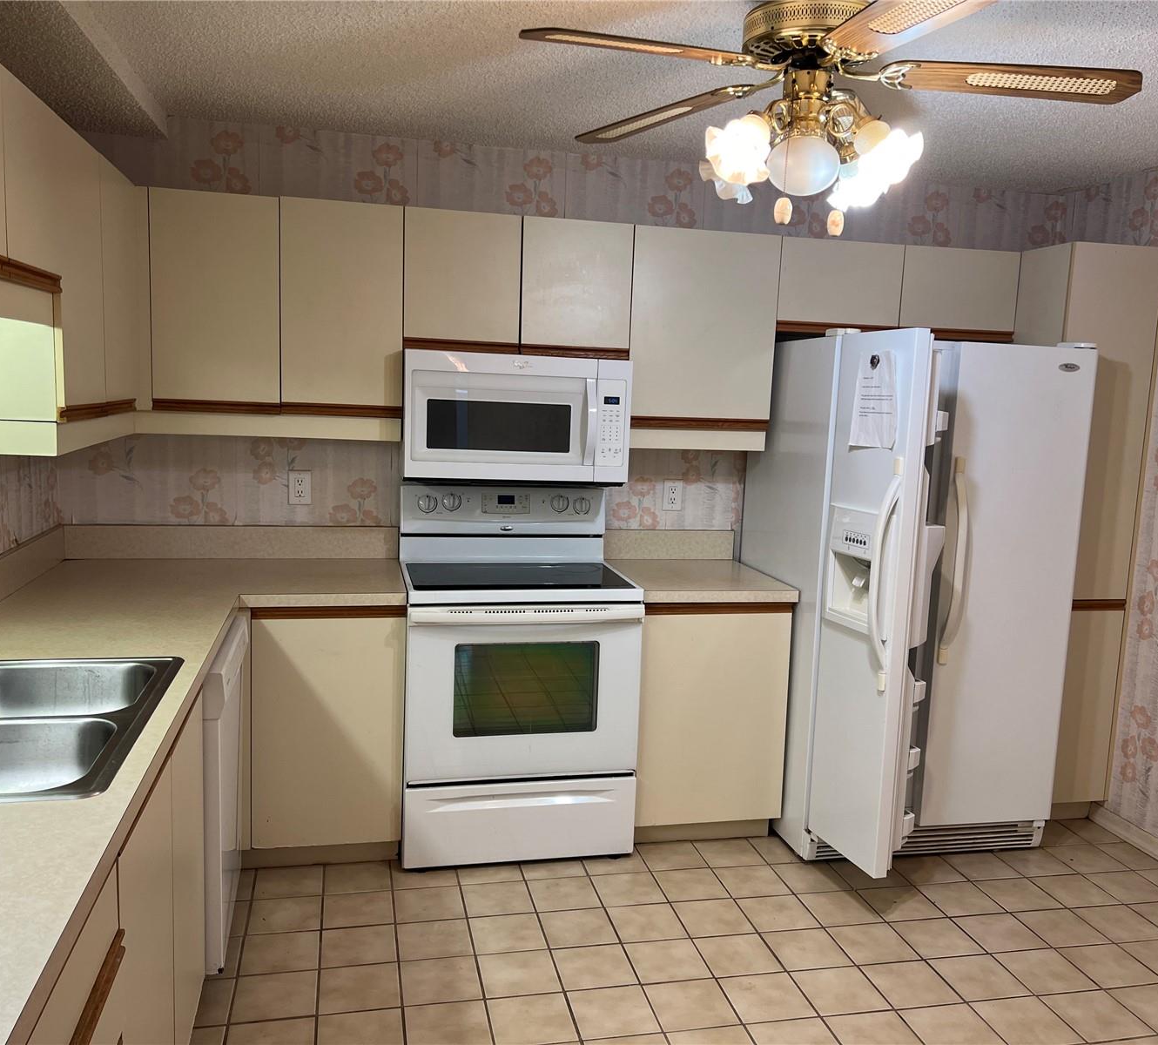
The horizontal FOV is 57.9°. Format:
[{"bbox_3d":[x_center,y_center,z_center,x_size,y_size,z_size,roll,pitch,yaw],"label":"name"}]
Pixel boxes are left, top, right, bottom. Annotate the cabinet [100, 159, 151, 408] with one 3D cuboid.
[{"bbox_3d":[-1.465,-0.664,2.973,0.334,0.653,0.450,0,7,-12],"label":"cabinet"}]

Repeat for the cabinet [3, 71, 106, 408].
[{"bbox_3d":[-1.337,-0.588,2.361,0.325,0.638,0.809,0,7,-12],"label":"cabinet"}]

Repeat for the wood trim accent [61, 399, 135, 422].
[{"bbox_3d":[-1.280,-0.303,2.804,0.022,0.037,0.815,1,8,-12],"label":"wood trim accent"}]

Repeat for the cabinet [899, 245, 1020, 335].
[{"bbox_3d":[1.355,-0.861,3.964,0.465,0.309,0.324,0,7,-12],"label":"cabinet"}]

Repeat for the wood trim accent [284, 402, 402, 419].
[{"bbox_3d":[-0.772,-0.361,3.411,0.382,0.038,0.024,0,7,-12],"label":"wood trim accent"}]

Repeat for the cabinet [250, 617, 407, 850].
[{"bbox_3d":[-0.839,0.594,3.527,0.455,0.760,0.600,1,8,-12],"label":"cabinet"}]

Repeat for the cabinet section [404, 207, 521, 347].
[{"bbox_3d":[-0.411,-0.814,3.571,0.382,0.433,0.313,1,7,-13],"label":"cabinet section"}]

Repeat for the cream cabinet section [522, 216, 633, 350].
[{"bbox_3d":[-0.038,-0.810,3.656,0.382,0.433,0.313,1,7,-13],"label":"cream cabinet section"}]

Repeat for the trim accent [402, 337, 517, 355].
[{"bbox_3d":[-0.388,-0.580,3.465,0.379,0.038,0.024,0,7,-12],"label":"trim accent"}]

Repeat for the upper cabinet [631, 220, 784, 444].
[{"bbox_3d":[0.400,-0.650,3.777,0.524,0.753,0.325,1,8,-12],"label":"upper cabinet"}]

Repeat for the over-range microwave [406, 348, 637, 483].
[{"bbox_3d":[-0.232,-0.364,3.646,0.754,0.429,0.402,0,7,-12],"label":"over-range microwave"}]

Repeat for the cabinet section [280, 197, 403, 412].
[{"bbox_3d":[-0.790,-0.704,3.501,0.387,0.663,0.313,1,7,-13],"label":"cabinet section"}]

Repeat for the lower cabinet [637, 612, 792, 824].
[{"bbox_3d":[0.389,0.605,3.797,0.522,0.760,0.600,1,8,-12],"label":"lower cabinet"}]

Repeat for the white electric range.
[{"bbox_3d":[-0.228,0.491,3.603,0.757,1.173,0.670,1,8,-12],"label":"white electric range"}]

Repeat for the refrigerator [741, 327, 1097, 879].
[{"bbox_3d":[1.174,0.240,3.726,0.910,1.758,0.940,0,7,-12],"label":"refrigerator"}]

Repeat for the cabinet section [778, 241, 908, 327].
[{"bbox_3d":[0.898,-0.863,3.860,0.477,0.309,0.313,1,7,-13],"label":"cabinet section"}]

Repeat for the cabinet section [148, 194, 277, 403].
[{"bbox_3d":[-1.165,-0.707,3.416,0.383,0.663,0.313,1,7,-13],"label":"cabinet section"}]

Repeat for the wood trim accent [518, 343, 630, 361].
[{"bbox_3d":[-0.013,-0.576,3.542,0.378,0.037,0.022,1,8,-12],"label":"wood trim accent"}]

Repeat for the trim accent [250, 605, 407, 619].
[{"bbox_3d":[-0.762,0.276,3.202,0.452,0.035,0.024,0,7,-12],"label":"trim accent"}]

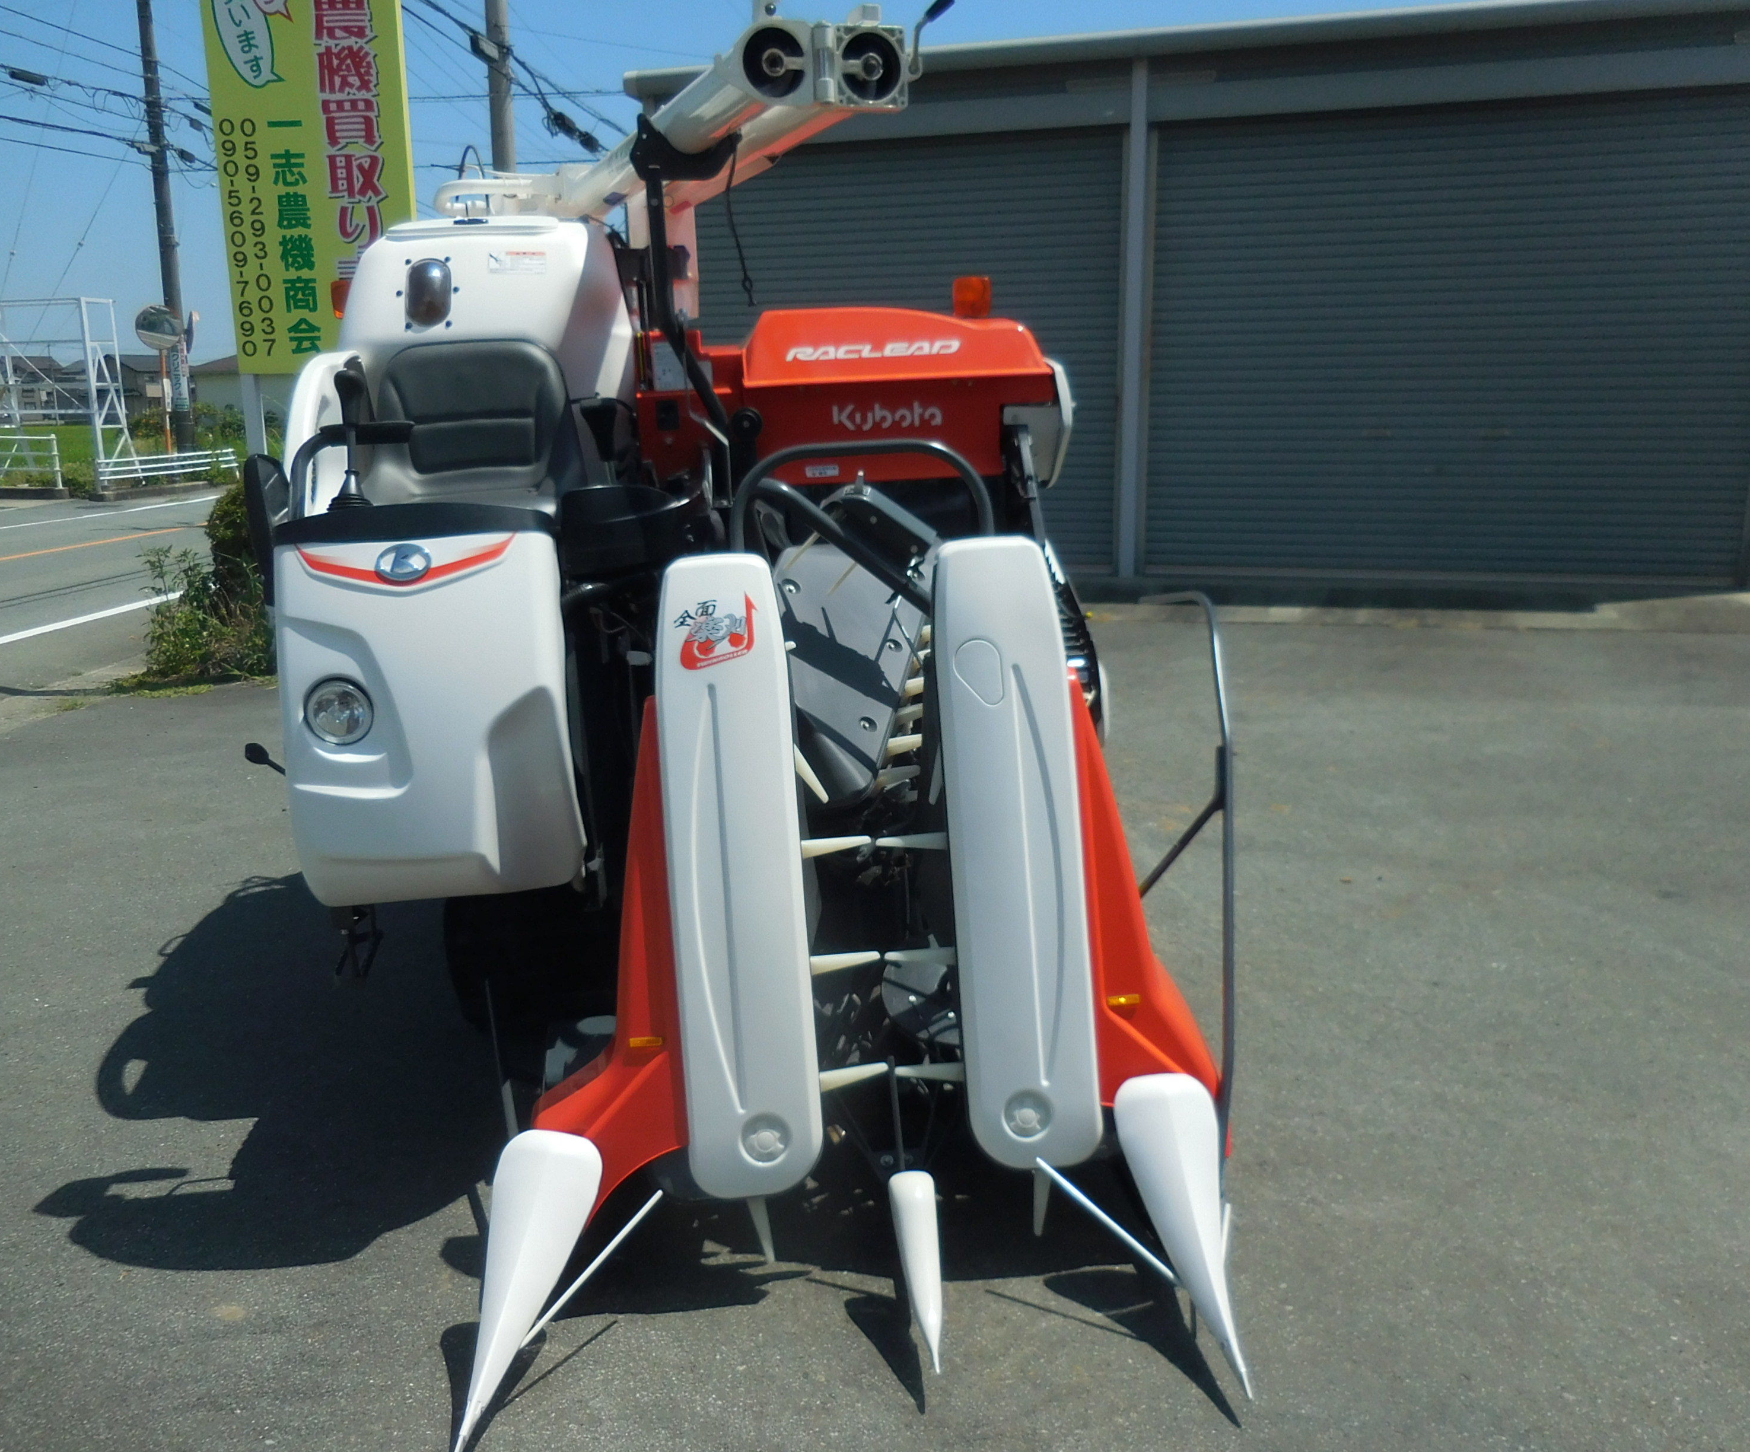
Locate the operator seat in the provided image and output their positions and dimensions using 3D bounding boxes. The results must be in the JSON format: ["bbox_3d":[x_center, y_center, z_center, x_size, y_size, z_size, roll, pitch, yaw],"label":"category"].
[{"bbox_3d":[-0.905,-0.646,3.150,0.490,0.480,0.500,-2,13,-7],"label":"operator seat"}]

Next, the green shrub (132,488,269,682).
[{"bbox_3d":[-3.541,-0.759,7.500,0.950,1.100,0.900,-2,13,-7],"label":"green shrub"}]

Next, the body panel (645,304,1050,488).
[{"bbox_3d":[-0.058,-0.804,3.450,1.000,0.430,0.400,-2,13,-7],"label":"body panel"}]

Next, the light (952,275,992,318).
[{"bbox_3d":[0.242,-1.075,3.500,0.095,0.110,0.075,-2,13,-7],"label":"light"}]

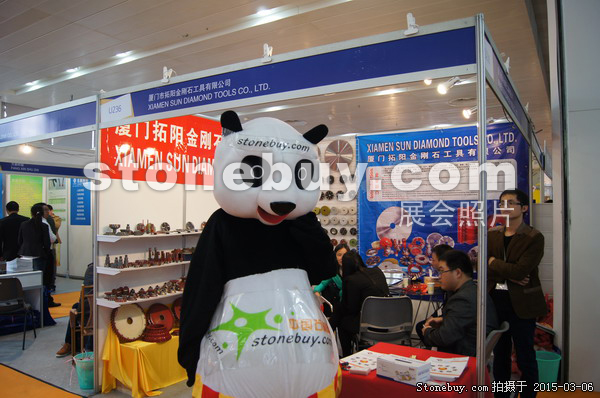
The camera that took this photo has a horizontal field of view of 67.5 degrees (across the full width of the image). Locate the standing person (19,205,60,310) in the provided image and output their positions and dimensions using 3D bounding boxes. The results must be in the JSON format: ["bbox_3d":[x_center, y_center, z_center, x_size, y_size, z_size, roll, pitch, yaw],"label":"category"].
[{"bbox_3d":[-4.120,0.883,7.216,0.520,1.630,0.420,-1,-1,37],"label":"standing person"}]

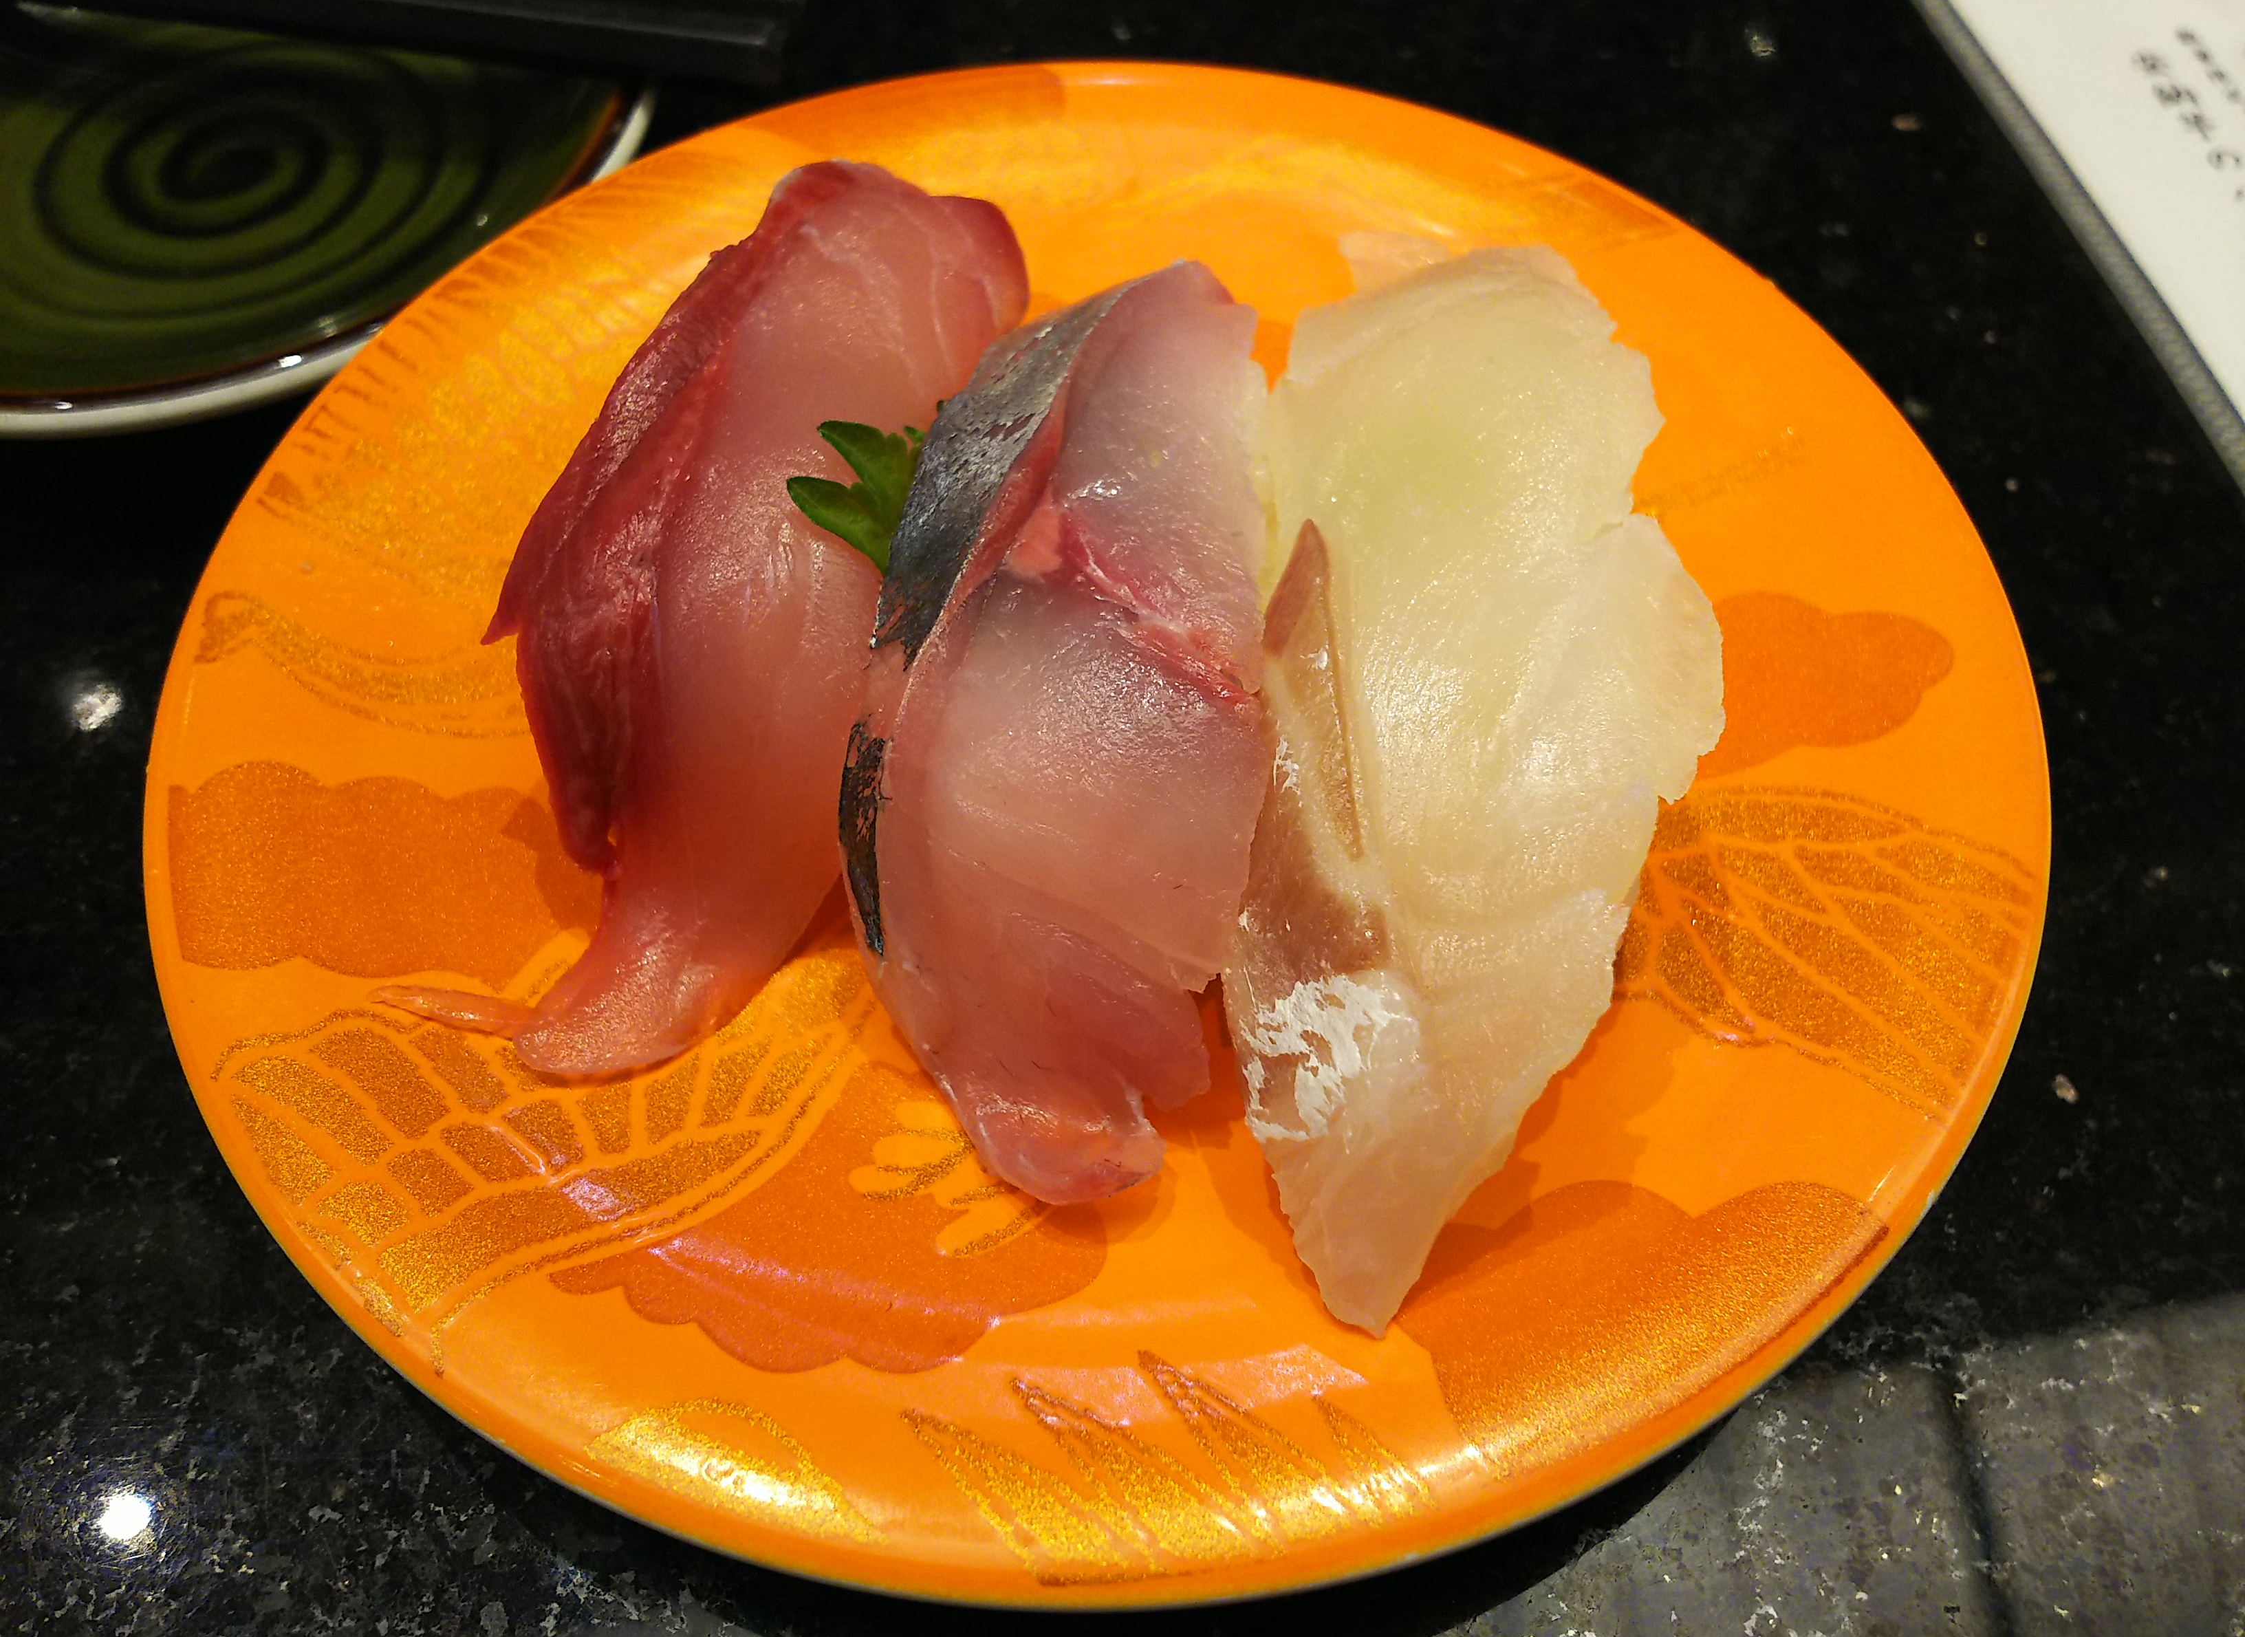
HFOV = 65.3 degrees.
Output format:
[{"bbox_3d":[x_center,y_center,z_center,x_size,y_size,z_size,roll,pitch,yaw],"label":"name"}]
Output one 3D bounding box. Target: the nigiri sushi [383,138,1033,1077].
[{"bbox_3d":[-0.031,-0.025,0.150,0.036,0.028,0.093,13,58,9],"label":"nigiri sushi"}]

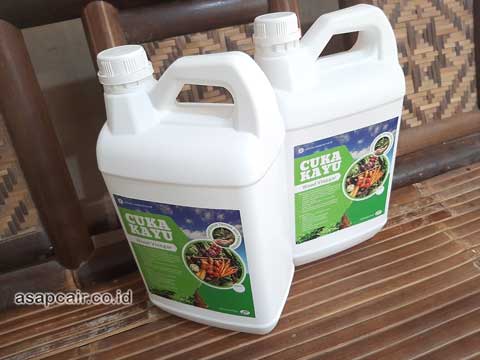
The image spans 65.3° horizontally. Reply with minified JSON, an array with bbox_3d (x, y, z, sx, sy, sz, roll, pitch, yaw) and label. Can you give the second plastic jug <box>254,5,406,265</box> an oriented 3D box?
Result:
[{"bbox_3d":[0.116,-0.065,0.527,0.180,0.323,0.133,-16,34,-12],"label":"second plastic jug"}]

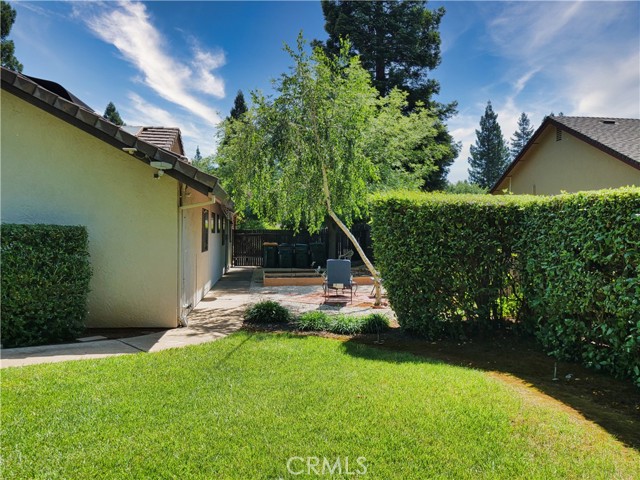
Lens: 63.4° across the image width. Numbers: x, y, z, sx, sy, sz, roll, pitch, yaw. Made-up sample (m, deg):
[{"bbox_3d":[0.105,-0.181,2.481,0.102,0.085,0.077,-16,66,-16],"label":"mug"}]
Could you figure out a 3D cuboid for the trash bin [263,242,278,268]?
[{"bbox_3d":[-2.115,0.680,22.350,0.650,1.090,0.780,0,1,-6],"label":"trash bin"}]

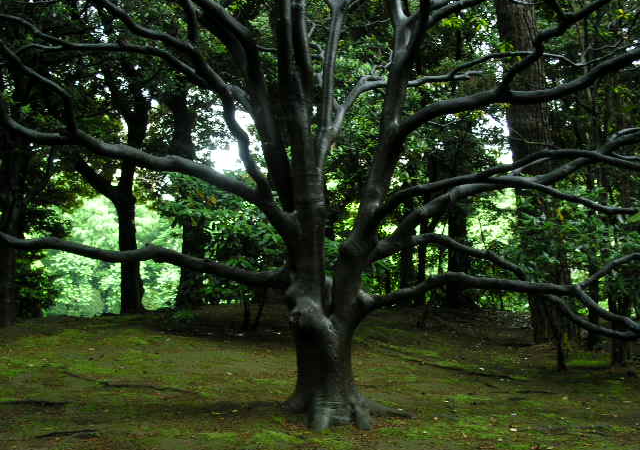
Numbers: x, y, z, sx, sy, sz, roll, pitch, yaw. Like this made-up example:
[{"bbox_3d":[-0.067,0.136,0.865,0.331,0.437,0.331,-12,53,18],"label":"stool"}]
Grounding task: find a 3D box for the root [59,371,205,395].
[{"bbox_3d":[-2.114,1.634,7.384,2.175,0.090,0.299,-2,-3,34],"label":"root"}]

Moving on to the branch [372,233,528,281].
[{"bbox_3d":[1.059,0.264,5.700,1.220,0.360,0.420,0,-2,0],"label":"branch"}]

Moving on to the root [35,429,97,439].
[{"bbox_3d":[-1.936,1.584,5.394,0.484,0.060,0.130,1,-3,-25],"label":"root"}]

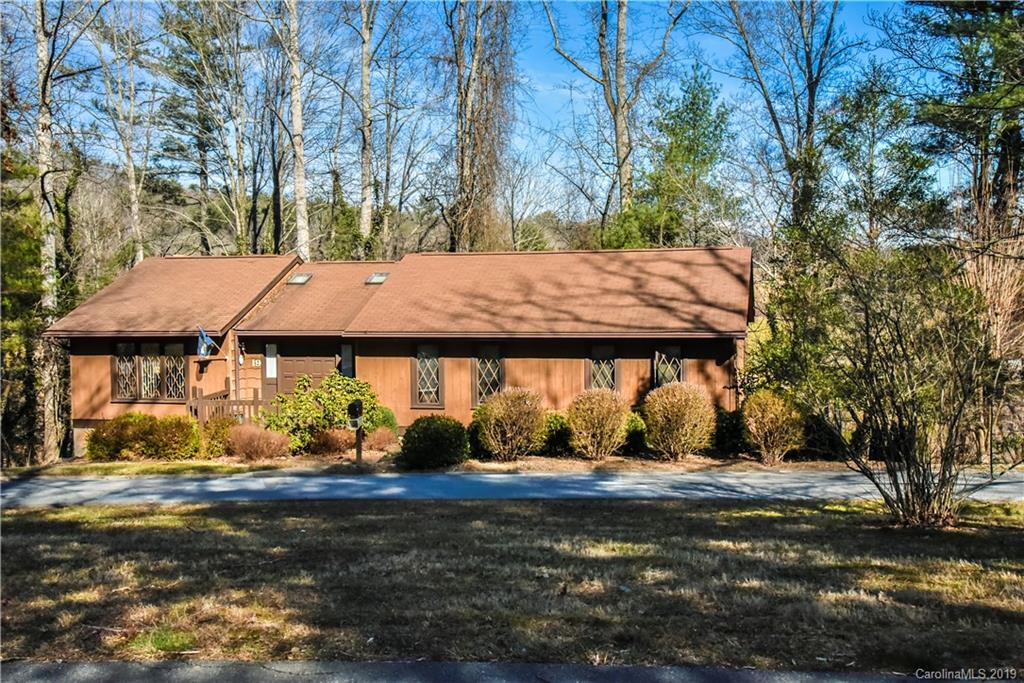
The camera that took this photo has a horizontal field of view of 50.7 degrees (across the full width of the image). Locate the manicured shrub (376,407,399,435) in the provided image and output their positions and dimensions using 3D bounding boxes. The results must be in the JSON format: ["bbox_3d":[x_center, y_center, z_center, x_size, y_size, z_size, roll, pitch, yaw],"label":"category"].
[{"bbox_3d":[-3.272,2.106,27.100,0.900,0.950,0.900,0,0,14],"label":"manicured shrub"}]

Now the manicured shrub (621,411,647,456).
[{"bbox_3d":[2.854,2.179,25.600,0.950,1.100,0.950,0,0,14],"label":"manicured shrub"}]

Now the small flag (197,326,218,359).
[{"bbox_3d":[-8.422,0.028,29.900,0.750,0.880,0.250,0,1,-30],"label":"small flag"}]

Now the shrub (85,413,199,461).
[{"bbox_3d":[-9.734,2.496,28.400,3.000,1.250,1.400,0,0,14],"label":"shrub"}]

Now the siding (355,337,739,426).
[{"bbox_3d":[0.680,1.030,27.000,9.800,2.300,0.350,0,0,14],"label":"siding"}]

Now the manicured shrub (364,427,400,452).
[{"bbox_3d":[-3.187,2.393,26.400,0.850,0.660,0.800,0,0,0],"label":"manicured shrub"}]

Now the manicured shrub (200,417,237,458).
[{"bbox_3d":[-7.820,2.567,28.900,1.100,1.100,1.100,0,1,14],"label":"manicured shrub"}]

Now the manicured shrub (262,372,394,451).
[{"bbox_3d":[-4.745,1.813,27.800,3.350,1.980,2.300,0,1,14],"label":"manicured shrub"}]

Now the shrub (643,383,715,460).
[{"bbox_3d":[3.912,1.880,25.400,1.690,1.820,1.650,0,1,14],"label":"shrub"}]

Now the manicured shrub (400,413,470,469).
[{"bbox_3d":[-1.821,2.338,25.400,1.600,1.200,1.500,0,1,0],"label":"manicured shrub"}]

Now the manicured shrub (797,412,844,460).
[{"bbox_3d":[7.197,2.223,25.300,1.250,1.150,1.200,0,1,14],"label":"manicured shrub"}]

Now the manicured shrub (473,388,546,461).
[{"bbox_3d":[-0.035,1.958,25.500,1.700,1.720,1.650,0,0,0],"label":"manicured shrub"}]

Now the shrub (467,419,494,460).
[{"bbox_3d":[-0.693,2.287,26.300,0.950,1.050,0.950,0,0,0],"label":"shrub"}]

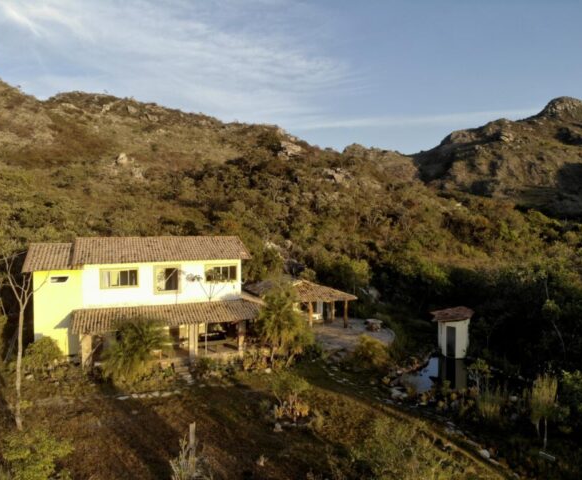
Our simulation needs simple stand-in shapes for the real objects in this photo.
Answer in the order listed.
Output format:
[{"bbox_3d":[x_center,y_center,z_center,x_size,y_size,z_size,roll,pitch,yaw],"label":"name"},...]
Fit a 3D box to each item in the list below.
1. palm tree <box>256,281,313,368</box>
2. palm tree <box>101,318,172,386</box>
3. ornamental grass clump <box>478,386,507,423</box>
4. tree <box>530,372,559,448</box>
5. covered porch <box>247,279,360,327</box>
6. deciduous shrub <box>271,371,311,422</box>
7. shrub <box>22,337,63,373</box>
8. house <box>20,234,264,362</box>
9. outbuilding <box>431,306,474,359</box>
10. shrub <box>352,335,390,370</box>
[{"bbox_3d":[-0.418,5.428,28.500,3.614,5.483,3.600,0,2,-1],"label":"palm tree"},{"bbox_3d":[-9.019,6.450,25.900,3.964,3.850,3.700,-1,2,-19],"label":"palm tree"},{"bbox_3d":[9.719,7.982,21.400,1.350,1.620,1.350,1,2,25],"label":"ornamental grass clump"},{"bbox_3d":[10.798,7.305,18.900,1.240,3.223,1.300,1,2,30],"label":"tree"},{"bbox_3d":[0.603,5.509,40.741,7.000,4.000,9.400,-1,2,-22],"label":"covered porch"},{"bbox_3d":[0.024,7.654,21.700,1.898,2.467,1.900,0,2,0],"label":"deciduous shrub"},{"bbox_3d":[-14.674,6.761,26.200,2.406,2.062,2.200,-1,2,-29],"label":"shrub"},{"bbox_3d":[-10.386,3.776,31.610,14.250,7.900,8.800,-1,2,-22],"label":"house"},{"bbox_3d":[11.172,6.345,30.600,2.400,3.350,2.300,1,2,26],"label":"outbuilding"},{"bbox_3d":[4.981,7.049,27.800,2.309,2.188,2.200,0,2,10],"label":"shrub"}]

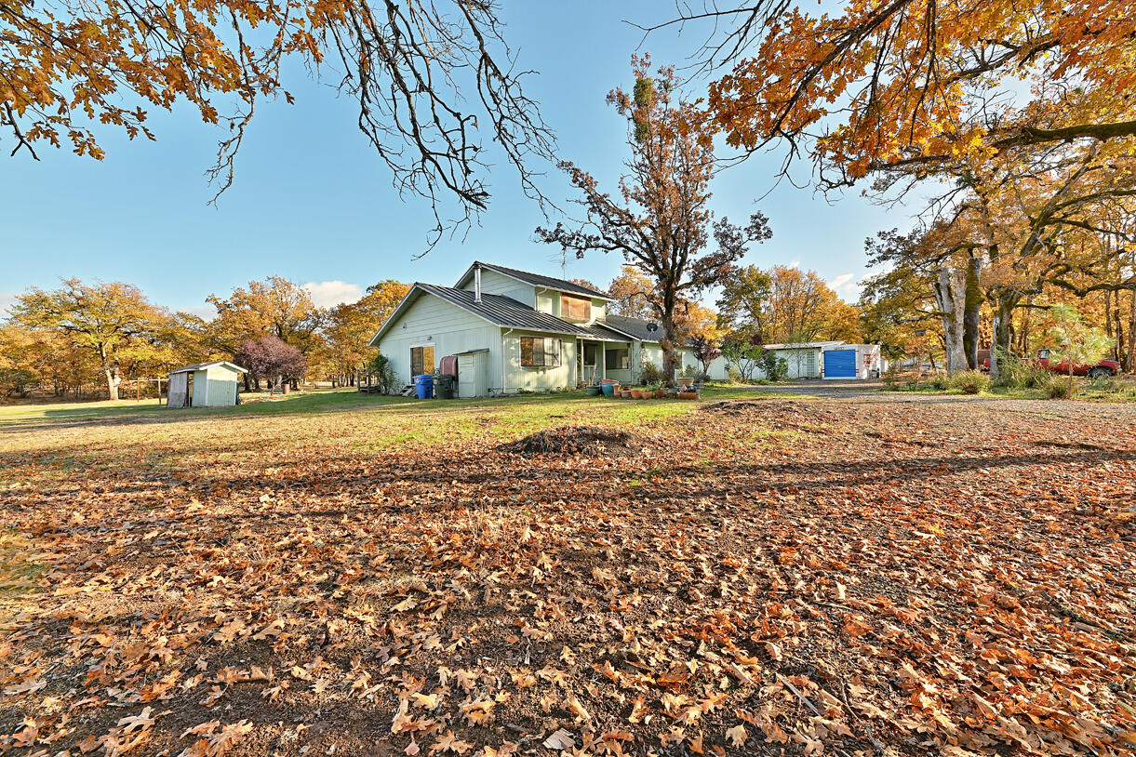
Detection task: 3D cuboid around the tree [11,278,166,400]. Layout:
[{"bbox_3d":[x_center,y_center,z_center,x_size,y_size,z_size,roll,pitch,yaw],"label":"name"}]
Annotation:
[{"bbox_3d":[-40.850,-3.400,38.000,9.000,10.600,9.000,0,0,43],"label":"tree"}]

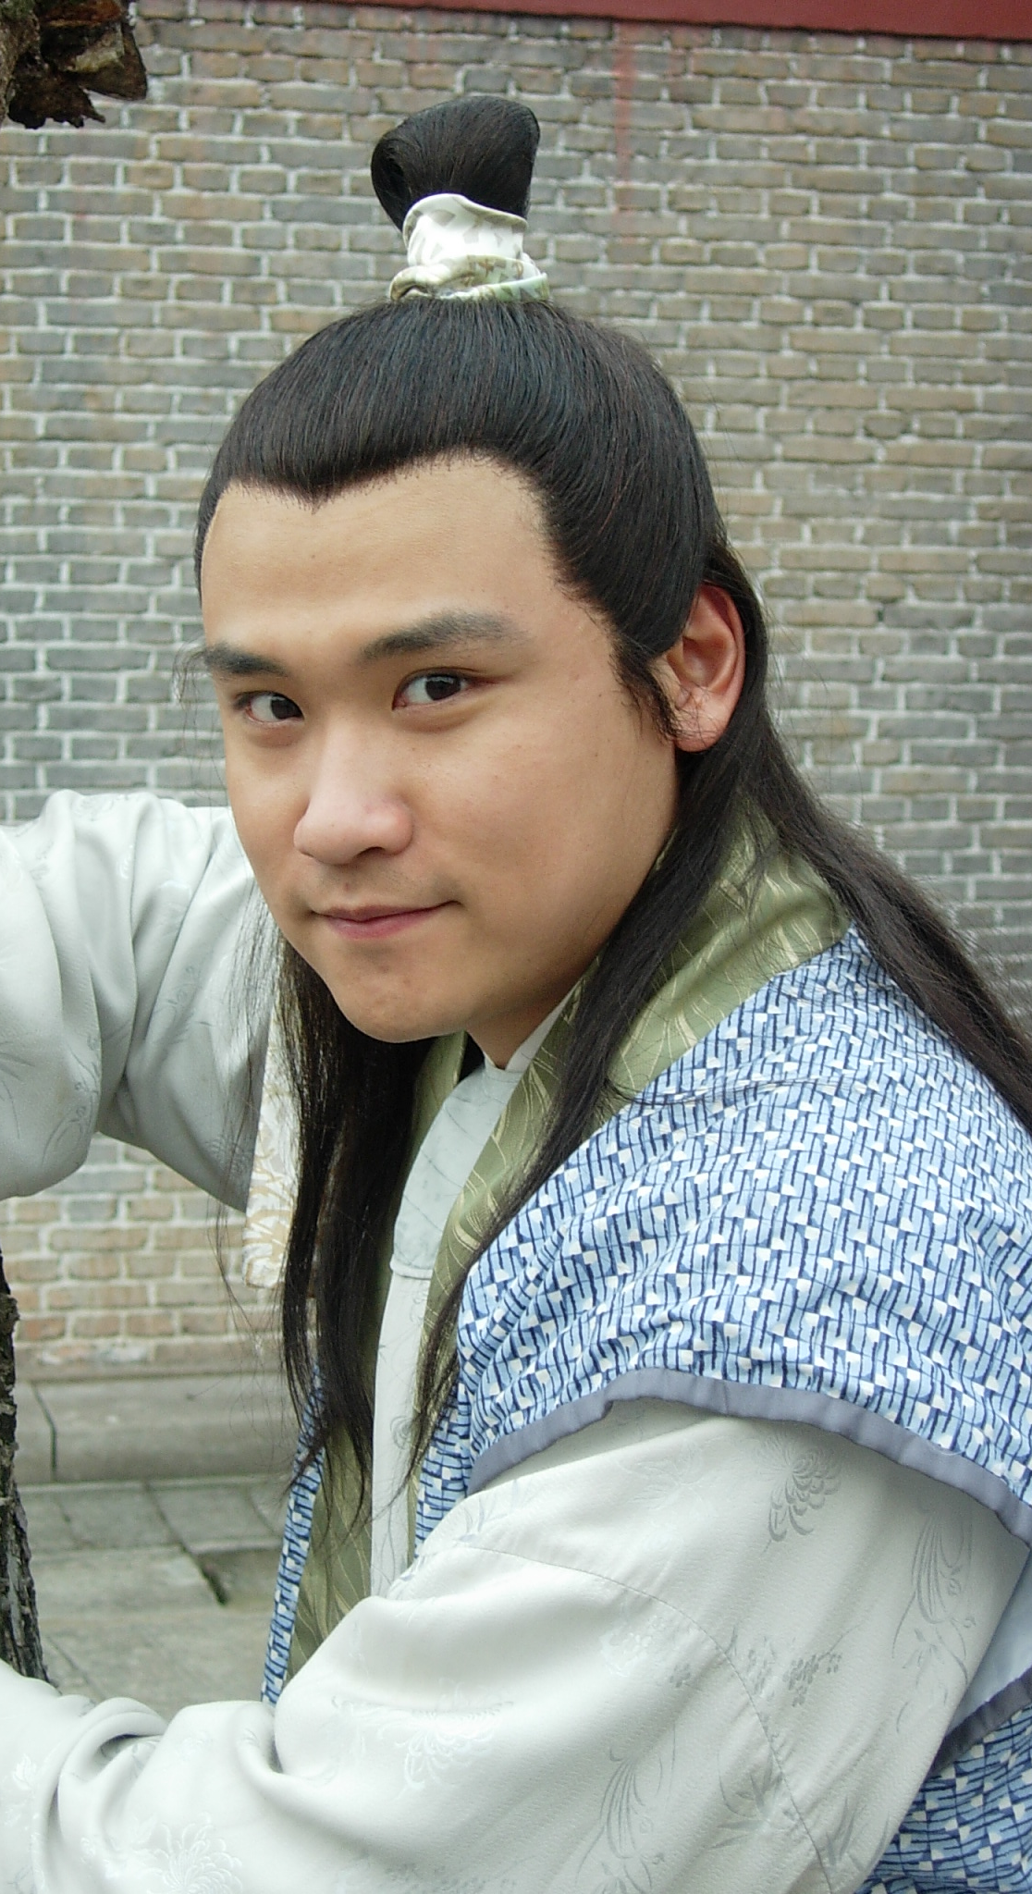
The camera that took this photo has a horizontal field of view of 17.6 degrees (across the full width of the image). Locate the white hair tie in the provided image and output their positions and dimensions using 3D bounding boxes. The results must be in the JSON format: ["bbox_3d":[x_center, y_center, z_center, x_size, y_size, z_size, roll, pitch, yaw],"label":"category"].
[{"bbox_3d":[-0.017,-0.251,1.200,0.055,0.038,0.052,-2,3,0],"label":"white hair tie"}]

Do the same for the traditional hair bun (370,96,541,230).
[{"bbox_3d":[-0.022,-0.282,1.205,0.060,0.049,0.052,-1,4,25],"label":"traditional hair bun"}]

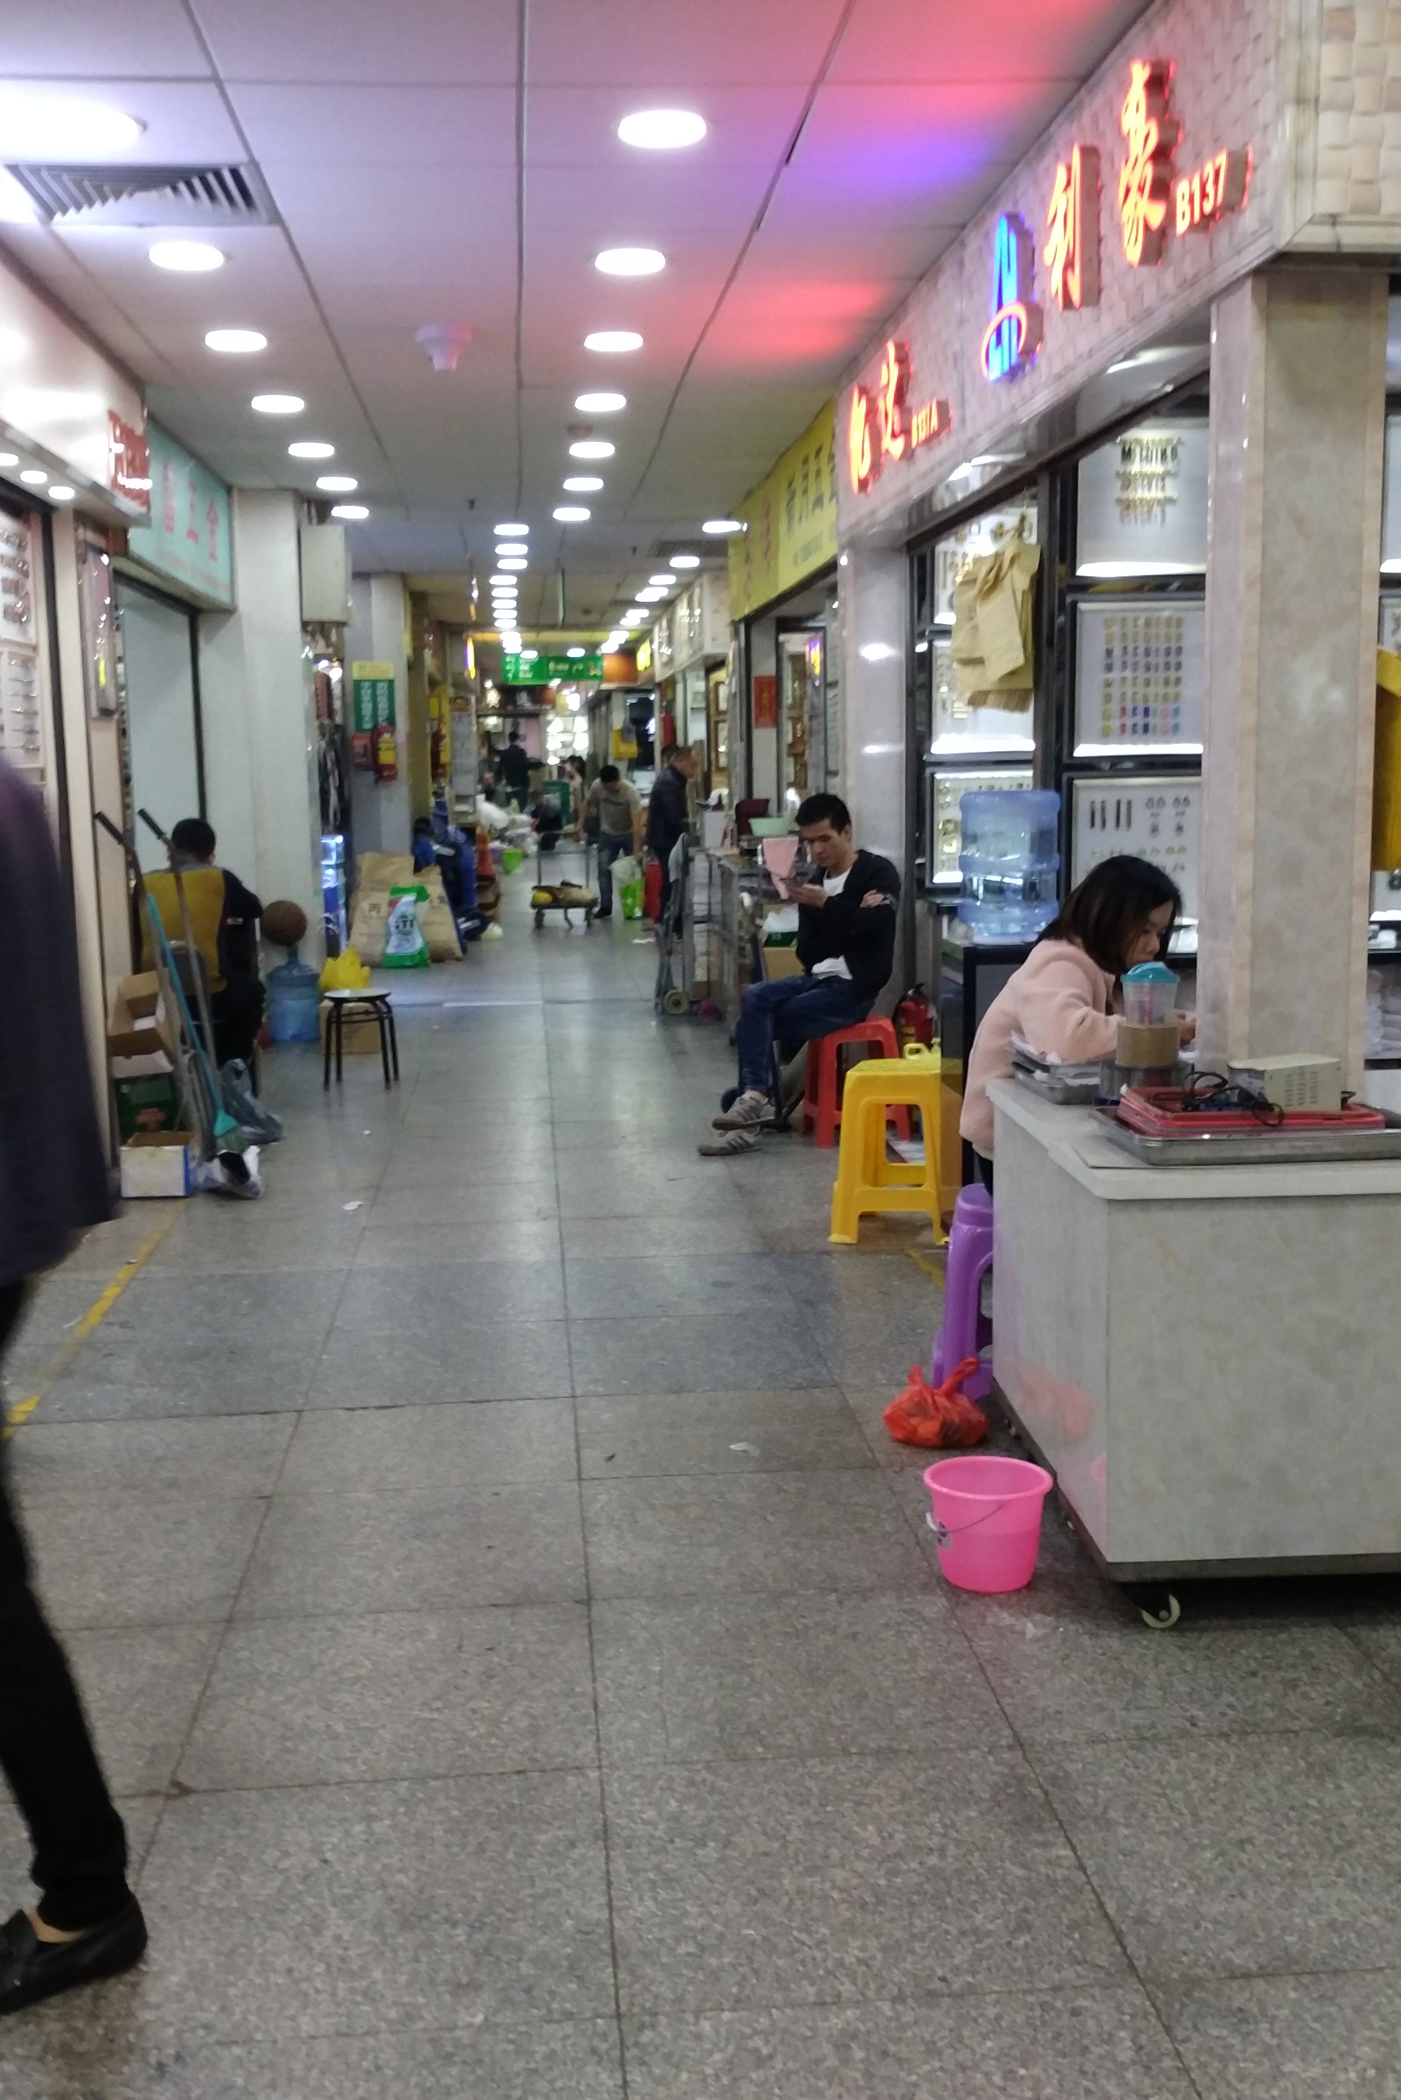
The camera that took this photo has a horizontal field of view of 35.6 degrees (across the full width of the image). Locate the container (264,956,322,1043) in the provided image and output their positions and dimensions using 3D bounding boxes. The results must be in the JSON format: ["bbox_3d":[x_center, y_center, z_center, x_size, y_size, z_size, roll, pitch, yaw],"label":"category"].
[{"bbox_3d":[-2.161,-0.291,11.538,0.273,0.475,0.273,-2,7,-4],"label":"container"}]

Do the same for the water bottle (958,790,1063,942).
[{"bbox_3d":[0.846,-0.493,5.974,0.275,0.415,0.275,-2,8,-4],"label":"water bottle"}]

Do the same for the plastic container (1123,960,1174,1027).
[{"bbox_3d":[0.834,-0.110,4.058,0.107,0.130,0.107,-2,7,-4],"label":"plastic container"}]

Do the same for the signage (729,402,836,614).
[{"bbox_3d":[0.378,-2.537,10.673,0.070,0.610,4.350,-2,8,-4],"label":"signage"}]

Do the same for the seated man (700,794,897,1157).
[{"bbox_3d":[0.371,-0.296,8.062,0.730,1.280,0.480,-6,9,-32],"label":"seated man"}]

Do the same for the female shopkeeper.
[{"bbox_3d":[0.861,0.158,4.873,0.600,1.170,0.460,2,8,23],"label":"female shopkeeper"}]

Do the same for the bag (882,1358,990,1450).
[{"bbox_3d":[0.487,0.714,4.497,0.220,0.165,0.200,-2,8,-4],"label":"bag"}]

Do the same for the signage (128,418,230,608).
[{"bbox_3d":[-2.397,-2.415,9.866,0.160,0.630,3.050,-2,7,-4],"label":"signage"}]

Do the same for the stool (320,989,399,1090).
[{"bbox_3d":[-1.479,-0.053,9.489,0.310,0.420,0.310,-2,8,-4],"label":"stool"}]

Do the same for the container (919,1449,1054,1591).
[{"bbox_3d":[0.493,0.810,3.712,0.210,0.185,0.210,-2,7,-4],"label":"container"}]

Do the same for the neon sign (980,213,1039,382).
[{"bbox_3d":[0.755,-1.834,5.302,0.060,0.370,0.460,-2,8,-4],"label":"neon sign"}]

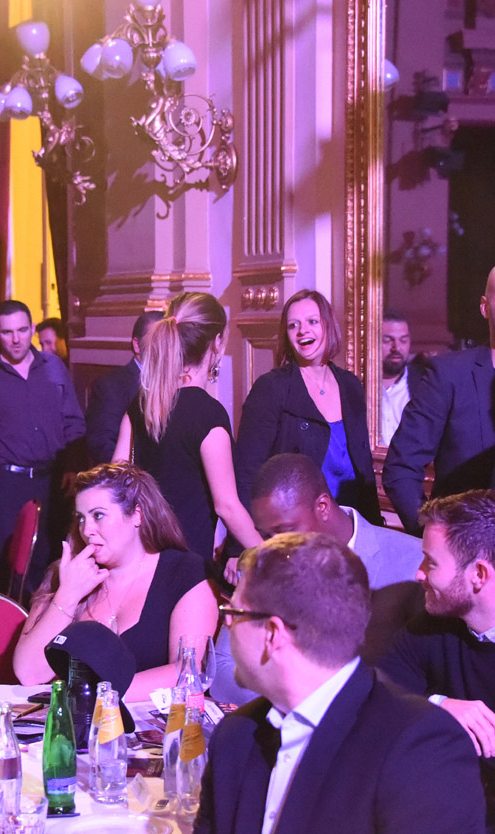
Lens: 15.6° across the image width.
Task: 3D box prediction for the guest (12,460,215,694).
[{"bbox_3d":[-0.325,0.762,4.519,0.540,1.277,0.800,0,3,9],"label":"guest"}]

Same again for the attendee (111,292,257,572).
[{"bbox_3d":[-0.194,0.449,5.681,0.460,1.670,0.320,2,3,28],"label":"attendee"}]

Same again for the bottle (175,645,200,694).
[{"bbox_3d":[-0.120,0.584,3.774,0.057,0.200,0.057,0,3,0],"label":"bottle"}]

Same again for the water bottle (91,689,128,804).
[{"bbox_3d":[-0.234,0.568,3.134,0.056,0.198,0.056,0,3,0],"label":"water bottle"}]

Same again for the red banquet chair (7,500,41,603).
[{"bbox_3d":[-1.030,0.774,6.649,0.540,0.920,0.440,-1,3,-14],"label":"red banquet chair"}]

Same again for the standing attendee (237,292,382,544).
[{"bbox_3d":[0.208,0.413,6.180,0.460,1.690,0.300,-2,3,-27],"label":"standing attendee"}]

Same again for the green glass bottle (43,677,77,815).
[{"bbox_3d":[-0.336,0.593,3.250,0.060,0.230,0.060,0,3,0],"label":"green glass bottle"}]

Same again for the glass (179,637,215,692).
[{"bbox_3d":[-0.103,0.540,3.713,0.076,0.193,0.076,0,3,0],"label":"glass"}]

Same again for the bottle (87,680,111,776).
[{"bbox_3d":[-0.269,0.601,3.412,0.057,0.199,0.057,0,3,0],"label":"bottle"}]

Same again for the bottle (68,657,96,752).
[{"bbox_3d":[-0.335,0.577,3.715,0.070,0.220,0.070,0,3,0],"label":"bottle"}]

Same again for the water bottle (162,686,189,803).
[{"bbox_3d":[-0.128,0.604,3.349,0.057,0.199,0.057,0,3,0],"label":"water bottle"}]

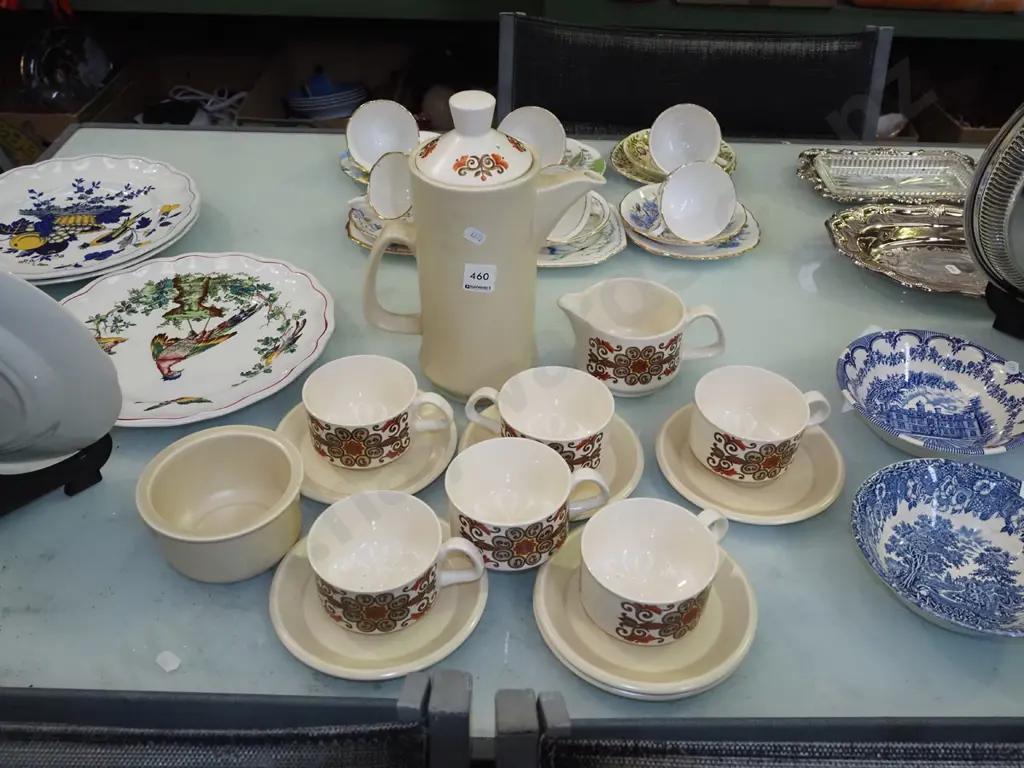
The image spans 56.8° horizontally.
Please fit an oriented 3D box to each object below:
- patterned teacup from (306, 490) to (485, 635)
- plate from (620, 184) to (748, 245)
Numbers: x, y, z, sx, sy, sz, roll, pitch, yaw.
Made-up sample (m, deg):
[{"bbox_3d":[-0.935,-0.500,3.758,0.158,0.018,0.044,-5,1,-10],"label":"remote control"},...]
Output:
[{"bbox_3d":[-0.076,0.127,0.652,0.121,0.061,0.090,-1,39,-2],"label":"patterned teacup"},{"bbox_3d":[0.189,-0.184,1.049,0.137,0.019,0.137,1,40,-1],"label":"plate"}]

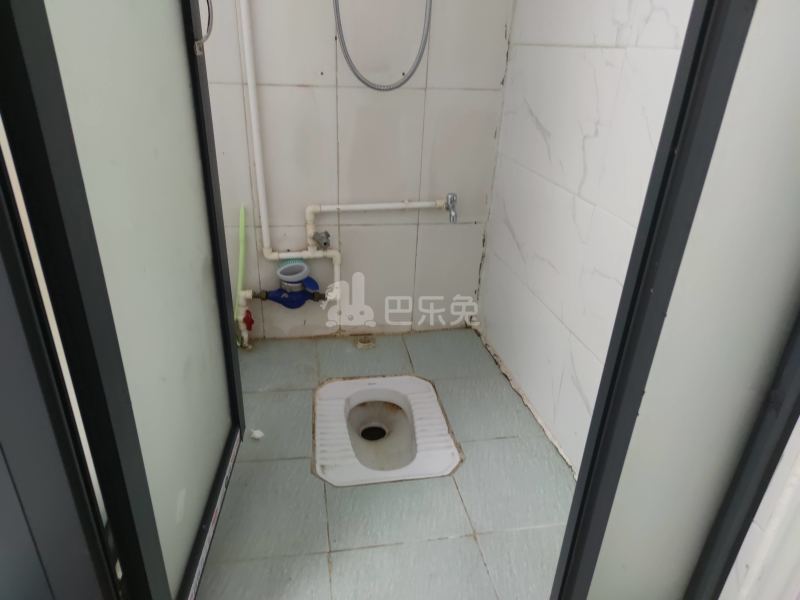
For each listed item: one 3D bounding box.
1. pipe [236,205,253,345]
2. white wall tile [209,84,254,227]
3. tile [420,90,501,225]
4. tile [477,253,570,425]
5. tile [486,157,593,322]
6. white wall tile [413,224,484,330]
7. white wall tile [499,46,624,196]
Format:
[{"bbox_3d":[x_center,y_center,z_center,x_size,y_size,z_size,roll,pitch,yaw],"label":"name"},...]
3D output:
[{"bbox_3d":[-0.477,-0.061,1.690,0.050,0.467,0.050,-2,25,-10],"label":"pipe"},{"bbox_3d":[-0.553,-0.403,1.582,0.250,0.404,0.010,-2,25,-10],"label":"white wall tile"},{"bbox_3d":[0.182,-0.432,1.712,0.234,0.404,0.010,-2,25,-10],"label":"tile"},{"bbox_3d":[0.342,0.083,1.628,0.010,0.312,0.605,-2,25,-10],"label":"tile"},{"bbox_3d":[0.353,-0.194,1.500,0.010,0.298,0.605,-2,25,-10],"label":"tile"},{"bbox_3d":[0.164,-0.076,1.900,0.225,0.389,0.010,-2,26,-9],"label":"white wall tile"},{"bbox_3d":[0.365,-0.465,1.375,0.010,0.299,0.605,-2,25,-10],"label":"white wall tile"}]

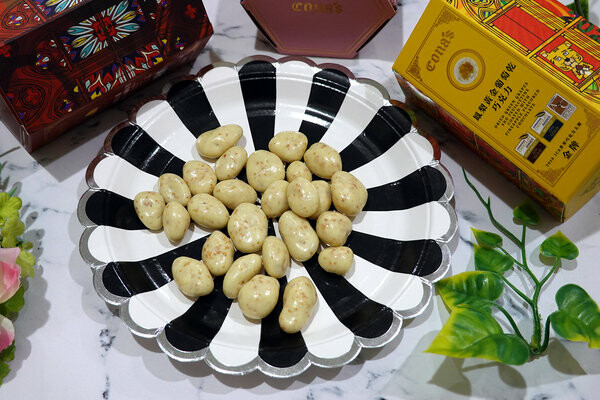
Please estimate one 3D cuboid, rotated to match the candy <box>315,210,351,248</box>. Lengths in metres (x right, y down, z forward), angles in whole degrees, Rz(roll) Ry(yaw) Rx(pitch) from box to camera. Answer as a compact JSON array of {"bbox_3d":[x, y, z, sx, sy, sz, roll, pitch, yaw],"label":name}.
[{"bbox_3d":[0.021,0.017,0.408,0.022,0.019,0.023,-25,61,-16],"label":"candy"}]

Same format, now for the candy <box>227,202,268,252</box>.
[{"bbox_3d":[-0.030,0.015,0.379,0.022,0.020,0.031,-8,58,-6],"label":"candy"}]

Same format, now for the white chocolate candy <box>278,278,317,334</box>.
[{"bbox_3d":[-0.001,0.054,0.341,0.017,0.015,0.032,14,58,8],"label":"white chocolate candy"}]

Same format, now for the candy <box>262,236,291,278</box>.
[{"bbox_3d":[-0.013,0.031,0.357,0.014,0.012,0.026,-12,58,-8],"label":"candy"}]

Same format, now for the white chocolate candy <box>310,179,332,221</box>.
[{"bbox_3d":[0.010,0.000,0.377,0.016,0.014,0.026,11,58,7],"label":"white chocolate candy"}]

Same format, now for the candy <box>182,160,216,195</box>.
[{"bbox_3d":[-0.060,-0.014,0.402,0.019,0.018,0.024,-26,62,-16],"label":"candy"}]

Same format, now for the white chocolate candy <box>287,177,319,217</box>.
[{"bbox_3d":[0.002,-0.002,0.413,0.019,0.018,0.028,-15,58,-11],"label":"white chocolate candy"}]

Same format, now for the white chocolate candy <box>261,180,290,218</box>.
[{"bbox_3d":[-0.013,0.000,0.377,0.016,0.014,0.025,15,58,9],"label":"white chocolate candy"}]

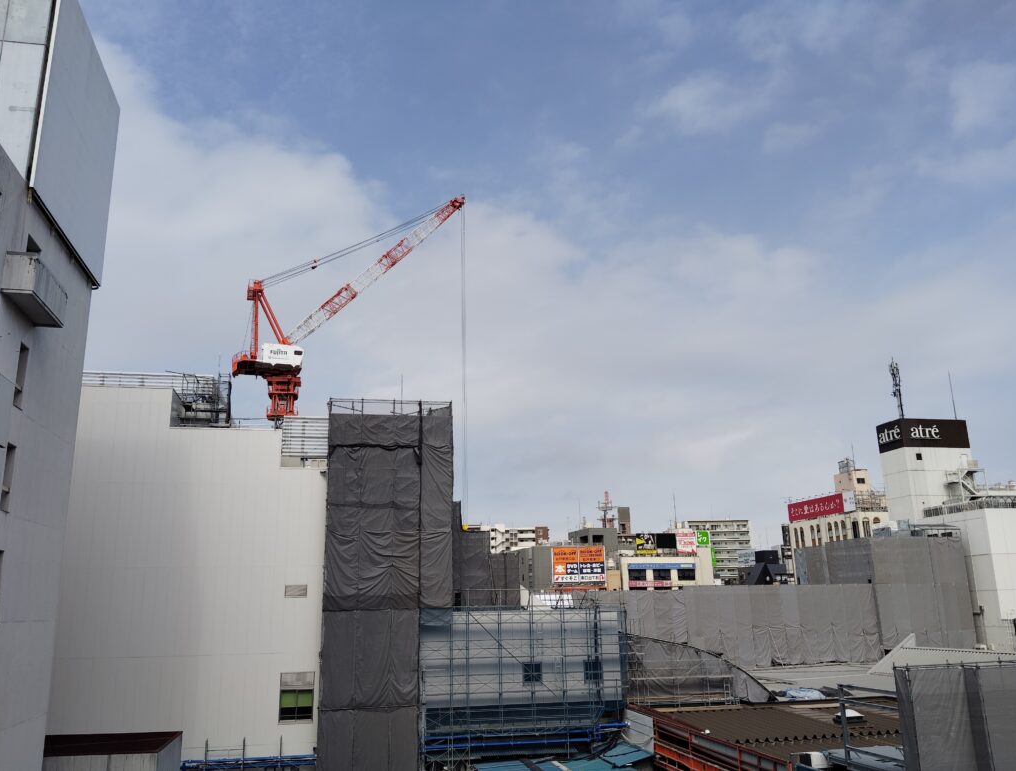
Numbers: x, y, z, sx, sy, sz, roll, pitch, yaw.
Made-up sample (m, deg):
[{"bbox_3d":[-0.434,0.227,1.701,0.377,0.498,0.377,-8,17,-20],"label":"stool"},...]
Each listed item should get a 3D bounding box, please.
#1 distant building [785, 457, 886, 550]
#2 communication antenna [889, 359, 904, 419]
[{"bbox_3d":[67.695,35.053,162.199,12.000,38.520,20.300,2,-15,-12],"label":"distant building"},{"bbox_3d":[48.768,0.532,103.542,1.200,8.150,1.200,2,-15,-12],"label":"communication antenna"}]

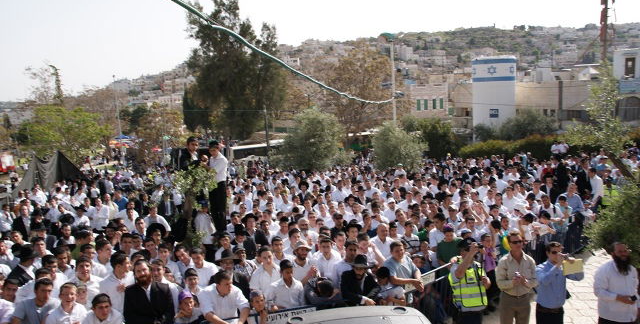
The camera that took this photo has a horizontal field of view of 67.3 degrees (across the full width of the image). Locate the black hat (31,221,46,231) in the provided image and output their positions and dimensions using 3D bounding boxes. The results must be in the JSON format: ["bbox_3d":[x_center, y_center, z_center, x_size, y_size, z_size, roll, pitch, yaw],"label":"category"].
[{"bbox_3d":[-5.385,1.216,9.200,0.310,0.130,0.330,-9,10,-37],"label":"black hat"}]

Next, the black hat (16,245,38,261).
[{"bbox_3d":[-3.829,1.174,6.300,0.340,0.150,0.310,-1,2,9],"label":"black hat"}]

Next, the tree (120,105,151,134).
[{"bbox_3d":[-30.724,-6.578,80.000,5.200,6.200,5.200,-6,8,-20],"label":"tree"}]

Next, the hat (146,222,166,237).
[{"bbox_3d":[-2.786,1.161,8.200,0.330,0.140,0.360,1,-40,-3],"label":"hat"}]

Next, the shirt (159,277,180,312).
[{"bbox_3d":[-1.904,1.691,5.700,0.460,0.620,0.280,-1,2,-6],"label":"shirt"}]

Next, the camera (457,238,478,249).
[{"bbox_3d":[1.904,1.058,6.200,0.240,0.120,0.180,0,3,30],"label":"camera"}]

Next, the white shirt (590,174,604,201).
[{"bbox_3d":[6.989,0.655,12.100,0.320,0.660,0.450,-4,5,-25],"label":"white shirt"}]

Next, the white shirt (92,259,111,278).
[{"bbox_3d":[-2.877,1.537,6.123,0.440,0.600,0.280,-4,5,-24],"label":"white shirt"}]

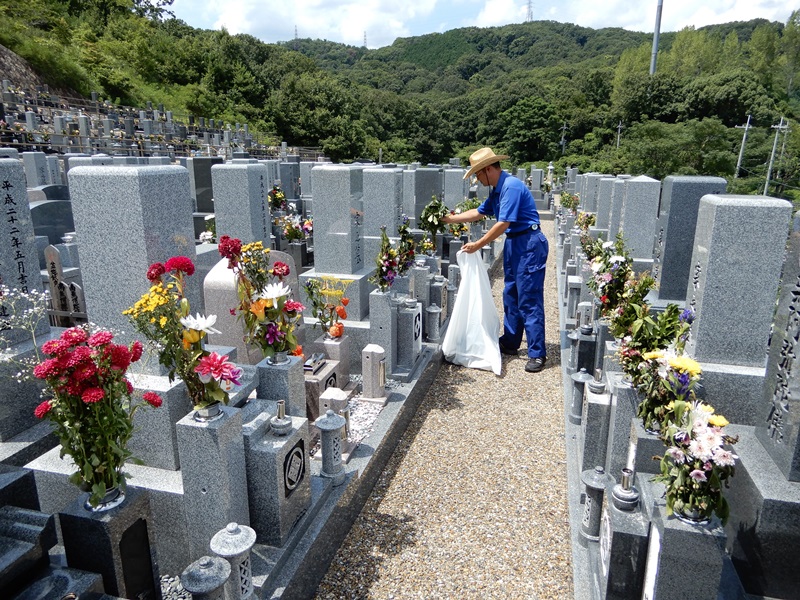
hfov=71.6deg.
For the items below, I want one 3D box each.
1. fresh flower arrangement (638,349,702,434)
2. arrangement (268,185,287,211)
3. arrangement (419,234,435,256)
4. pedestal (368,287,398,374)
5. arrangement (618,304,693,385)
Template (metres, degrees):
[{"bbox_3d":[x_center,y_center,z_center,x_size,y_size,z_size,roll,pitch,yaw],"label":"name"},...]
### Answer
[{"bbox_3d":[0.877,0.295,1.815,0.199,0.266,0.199,4,15,14],"label":"fresh flower arrangement"},{"bbox_3d":[-1.988,-1.663,9.000,0.277,0.396,0.277,4,14,15],"label":"arrangement"},{"bbox_3d":[0.235,-0.484,4.928,0.134,0.178,0.139,4,14,15],"label":"arrangement"},{"bbox_3d":[-0.102,0.210,3.601,0.147,0.521,0.148,4,14,15],"label":"pedestal"},{"bbox_3d":[1.007,0.174,2.199,0.264,0.298,0.278,4,15,14],"label":"arrangement"}]

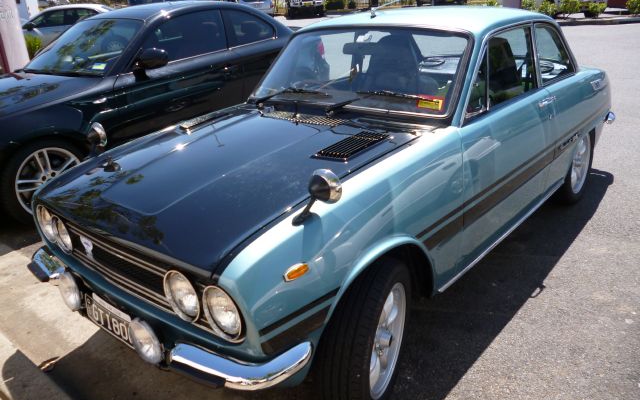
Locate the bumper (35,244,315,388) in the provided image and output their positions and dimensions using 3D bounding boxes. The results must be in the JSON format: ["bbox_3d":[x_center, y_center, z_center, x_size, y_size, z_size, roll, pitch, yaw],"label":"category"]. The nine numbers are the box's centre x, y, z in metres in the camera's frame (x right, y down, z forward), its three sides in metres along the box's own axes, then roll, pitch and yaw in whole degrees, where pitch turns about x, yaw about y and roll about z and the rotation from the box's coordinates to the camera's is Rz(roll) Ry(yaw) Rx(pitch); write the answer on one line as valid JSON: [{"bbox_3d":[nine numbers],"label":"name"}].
[{"bbox_3d":[-0.643,0.359,1.868,1.410,0.150,0.280,14,27,39],"label":"bumper"}]

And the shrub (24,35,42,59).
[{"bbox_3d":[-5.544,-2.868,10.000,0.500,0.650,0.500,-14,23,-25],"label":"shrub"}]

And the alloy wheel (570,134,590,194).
[{"bbox_3d":[1.695,-0.249,3.497,0.150,0.400,0.400,14,27,39],"label":"alloy wheel"}]

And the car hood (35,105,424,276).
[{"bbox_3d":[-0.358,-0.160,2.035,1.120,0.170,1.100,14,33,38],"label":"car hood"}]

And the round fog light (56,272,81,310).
[{"bbox_3d":[-0.928,0.334,1.942,0.160,0.160,0.085,14,27,39],"label":"round fog light"}]

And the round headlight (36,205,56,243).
[{"bbox_3d":[-1.090,0.089,2.107,0.165,0.165,0.090,14,27,38],"label":"round headlight"}]

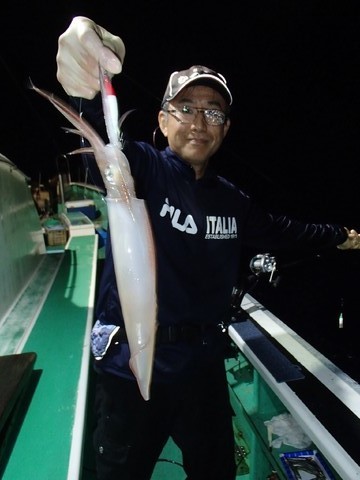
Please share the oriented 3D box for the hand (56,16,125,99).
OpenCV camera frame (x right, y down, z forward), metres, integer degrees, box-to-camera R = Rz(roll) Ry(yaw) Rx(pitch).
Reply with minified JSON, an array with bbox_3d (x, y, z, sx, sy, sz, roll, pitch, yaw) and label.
[{"bbox_3d":[-0.114,-0.233,0.500,0.088,0.101,0.096,-1,10,-6],"label":"hand"}]

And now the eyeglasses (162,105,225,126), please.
[{"bbox_3d":[0.034,-0.309,0.990,0.142,0.045,0.135,4,11,-8],"label":"eyeglasses"}]

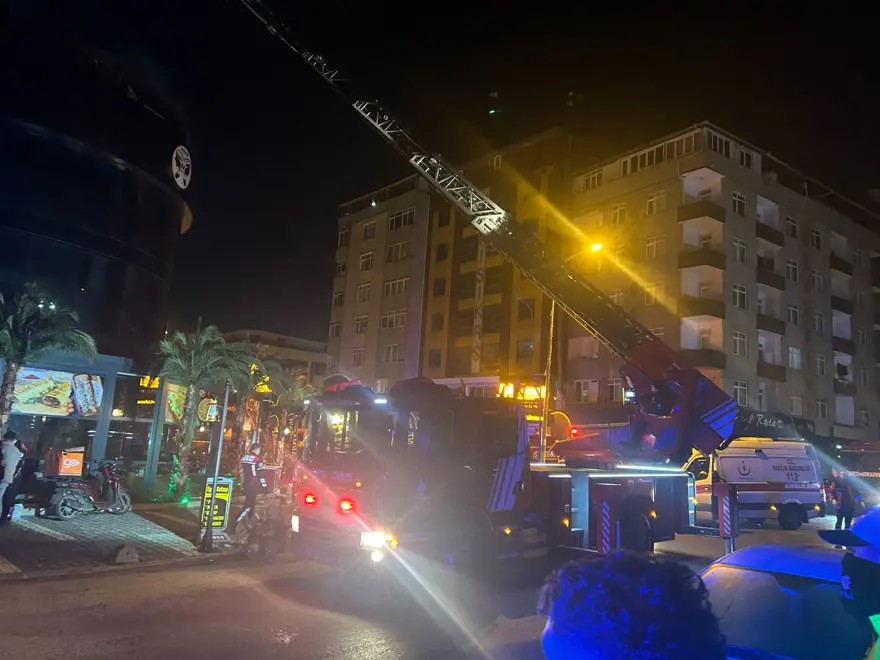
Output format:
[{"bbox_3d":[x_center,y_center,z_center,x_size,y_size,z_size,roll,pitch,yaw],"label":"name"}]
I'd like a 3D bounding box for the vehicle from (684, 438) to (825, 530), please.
[{"bbox_3d":[8.145,4.372,19.557,5.900,2.700,2.050,5,-9,-16],"label":"vehicle"}]

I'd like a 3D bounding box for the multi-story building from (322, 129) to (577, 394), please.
[{"bbox_3d":[3.732,-0.386,58.064,26.000,24.000,14.000,-6,-13,44],"label":"multi-story building"}]

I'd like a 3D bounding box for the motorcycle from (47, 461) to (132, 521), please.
[{"bbox_3d":[-6.891,3.122,13.255,0.700,1.250,1.880,0,-10,23],"label":"motorcycle"}]

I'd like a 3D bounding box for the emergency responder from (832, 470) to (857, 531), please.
[{"bbox_3d":[9.380,4.158,15.342,0.360,1.760,0.550,-2,-11,30],"label":"emergency responder"}]

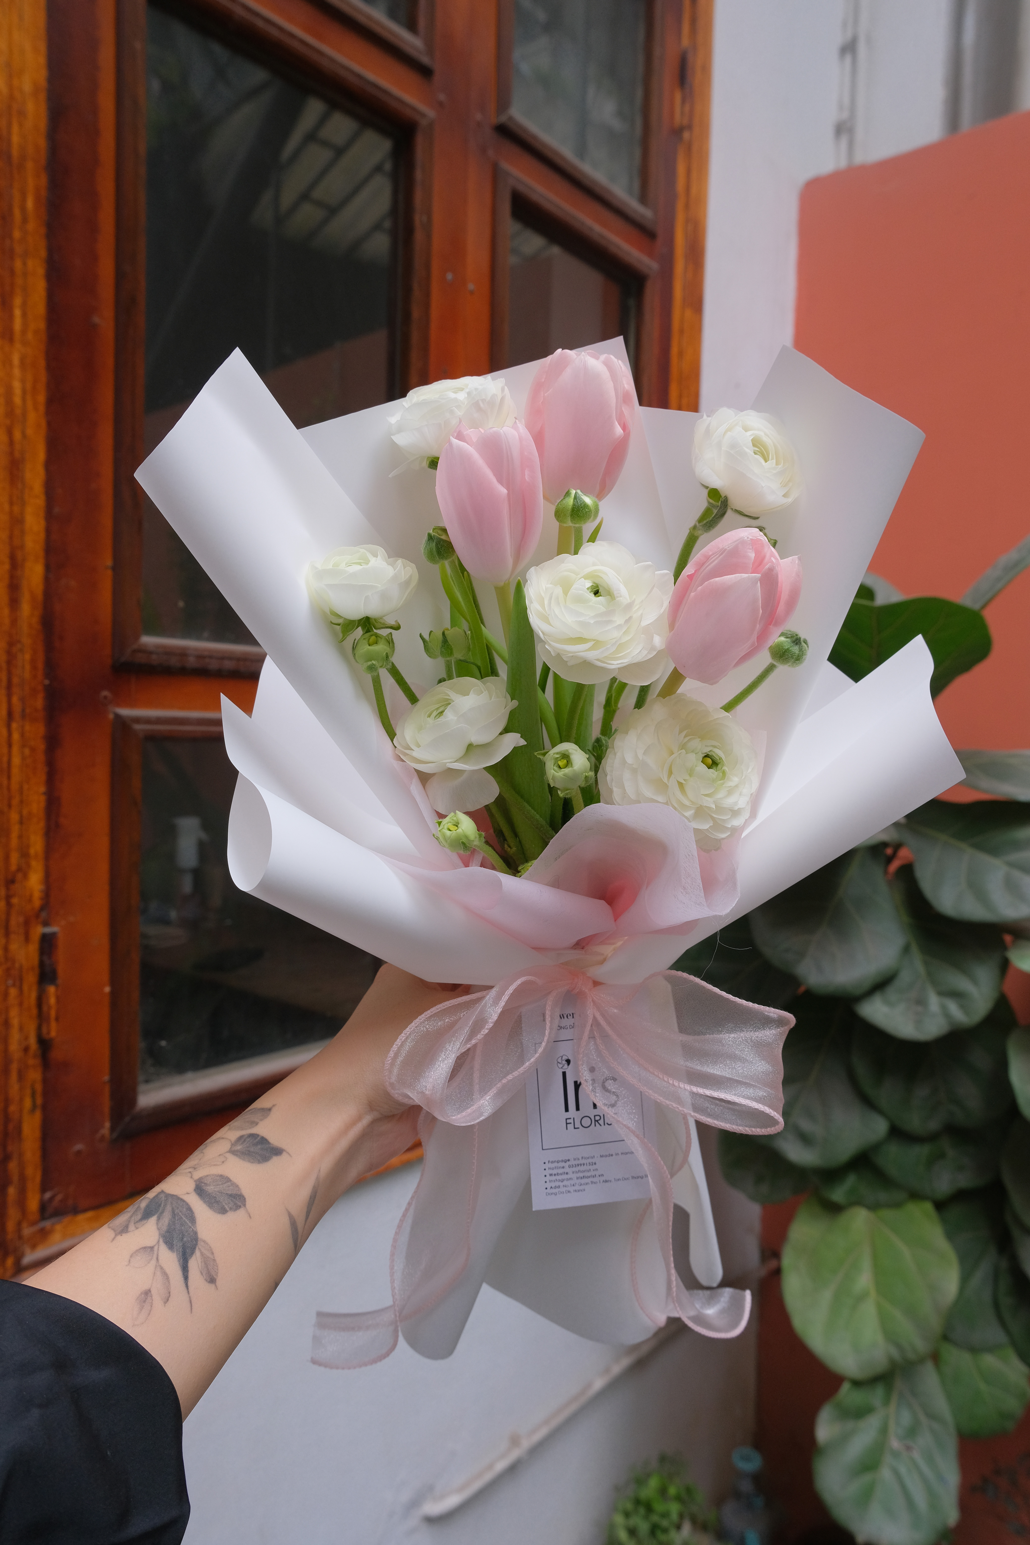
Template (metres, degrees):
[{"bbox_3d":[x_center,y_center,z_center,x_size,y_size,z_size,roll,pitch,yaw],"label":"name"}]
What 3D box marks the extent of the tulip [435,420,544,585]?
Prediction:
[{"bbox_3d":[-0.011,-0.122,0.485,0.048,0.070,0.047,-3,-5,0],"label":"tulip"}]

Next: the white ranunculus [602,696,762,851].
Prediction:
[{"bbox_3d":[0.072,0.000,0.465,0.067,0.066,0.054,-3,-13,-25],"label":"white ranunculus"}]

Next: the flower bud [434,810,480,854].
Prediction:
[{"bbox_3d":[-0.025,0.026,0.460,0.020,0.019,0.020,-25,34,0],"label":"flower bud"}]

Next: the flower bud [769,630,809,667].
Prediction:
[{"bbox_3d":[0.124,-0.056,0.485,0.018,0.018,0.018,36,18,0],"label":"flower bud"}]

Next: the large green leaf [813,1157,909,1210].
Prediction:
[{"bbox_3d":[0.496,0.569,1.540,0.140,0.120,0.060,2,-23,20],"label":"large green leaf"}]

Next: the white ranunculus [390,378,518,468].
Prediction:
[{"bbox_3d":[-0.031,-0.171,0.525,0.059,0.043,0.059,-7,25,0],"label":"white ranunculus"}]

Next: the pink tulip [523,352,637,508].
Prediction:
[{"bbox_3d":[0.031,-0.162,0.505,0.052,0.074,0.052,3,-3,0],"label":"pink tulip"}]

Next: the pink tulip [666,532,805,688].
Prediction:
[{"bbox_3d":[0.100,-0.075,0.490,0.050,0.068,0.050,26,12,0],"label":"pink tulip"}]

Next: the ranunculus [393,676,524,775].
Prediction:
[{"bbox_3d":[-0.025,-0.019,0.465,0.056,0.036,0.052,-11,34,0],"label":"ranunculus"}]

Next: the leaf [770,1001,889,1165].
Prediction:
[{"bbox_3d":[0.423,0.424,1.480,0.205,0.240,0.070,2,-23,20],"label":"leaf"}]

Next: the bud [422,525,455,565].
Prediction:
[{"bbox_3d":[-0.036,-0.108,0.510,0.017,0.019,0.017,-12,3,0],"label":"bud"}]

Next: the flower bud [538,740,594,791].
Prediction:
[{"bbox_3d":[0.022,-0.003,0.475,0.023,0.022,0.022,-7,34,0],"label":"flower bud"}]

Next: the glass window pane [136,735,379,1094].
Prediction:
[{"bbox_3d":[-0.275,0.140,1.228,0.012,0.360,0.338,3,3,41],"label":"glass window pane"}]

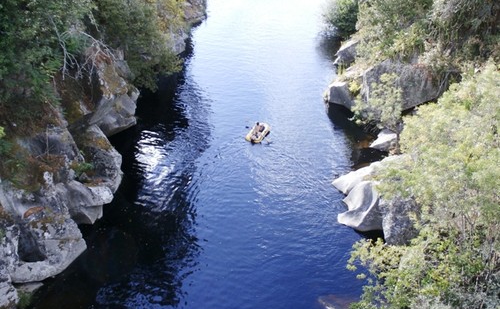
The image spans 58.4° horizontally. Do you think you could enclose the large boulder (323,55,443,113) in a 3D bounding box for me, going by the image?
[{"bbox_3d":[9.925,-5.438,34.576,8.400,3.200,4.200,0,36,0],"label":"large boulder"}]

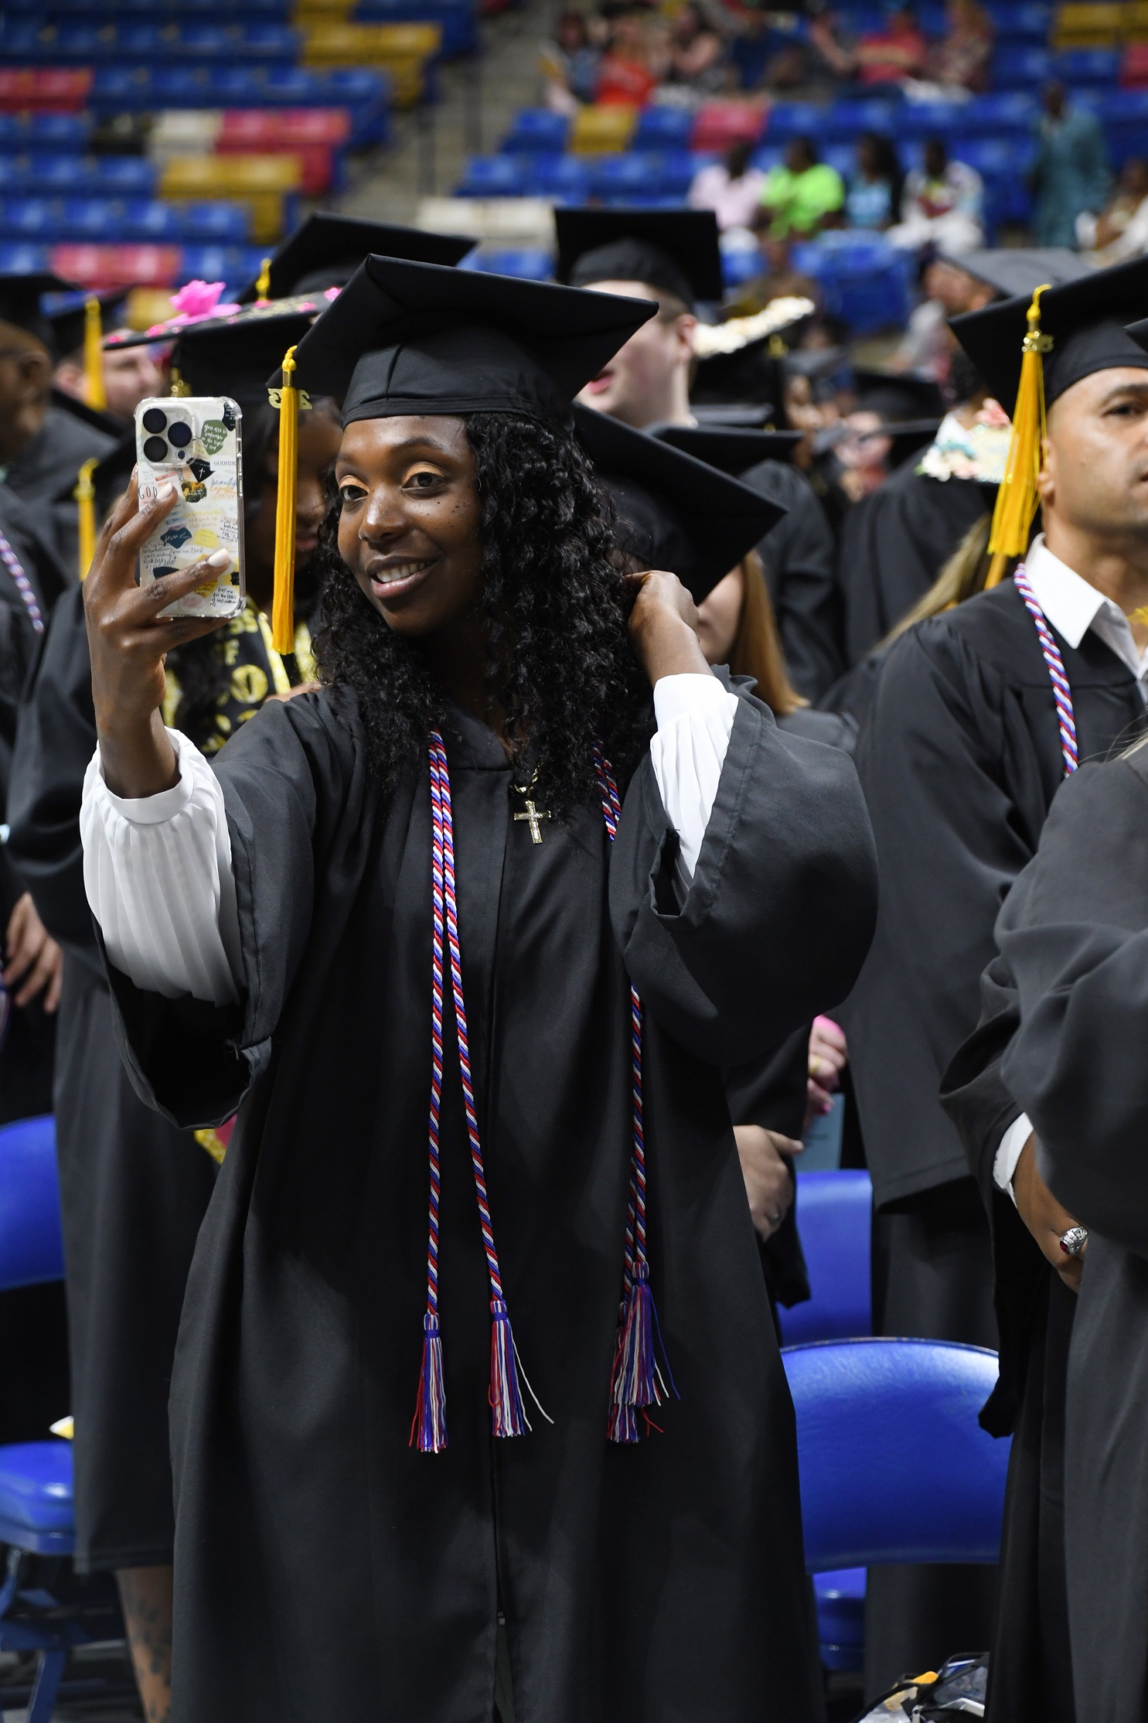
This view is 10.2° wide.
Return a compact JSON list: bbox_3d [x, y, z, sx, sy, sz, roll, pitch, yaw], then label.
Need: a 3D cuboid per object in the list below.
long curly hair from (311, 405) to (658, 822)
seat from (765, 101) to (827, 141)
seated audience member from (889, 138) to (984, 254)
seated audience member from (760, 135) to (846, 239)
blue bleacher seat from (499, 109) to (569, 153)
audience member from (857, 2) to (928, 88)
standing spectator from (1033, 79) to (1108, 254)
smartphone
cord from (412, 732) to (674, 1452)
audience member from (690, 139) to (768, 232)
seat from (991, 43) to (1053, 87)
[{"bbox_3d":[-0.070,-0.206,4.950,0.250,0.335,0.250,2,6,25],"label":"long curly hair"},{"bbox_3d":[1.548,-4.960,45.334,0.480,0.740,0.480,2,6,22],"label":"seat"},{"bbox_3d":[2.449,-4.282,44.059,0.520,1.270,0.750,2,6,22],"label":"seated audience member"},{"bbox_3d":[1.450,-4.012,41.217,0.550,1.200,0.750,2,5,18],"label":"seated audience member"},{"bbox_3d":[-0.275,-4.762,44.031,0.480,0.700,0.500,2,5,23],"label":"blue bleacher seat"},{"bbox_3d":[2.145,-5.176,43.662,0.520,1.220,0.750,2,5,20],"label":"audience member"},{"bbox_3d":[3.106,-4.019,40.457,0.540,1.720,0.360,2,6,25],"label":"standing spectator"},{"bbox_3d":[-0.265,-0.244,4.460,0.076,0.152,0.013,0,6,18],"label":"smartphone"},{"bbox_3d":[-0.027,0.150,4.970,0.205,0.606,0.180,0,5,3],"label":"cord"},{"bbox_3d":[1.041,-4.349,44.659,0.520,1.270,0.750,2,6,22],"label":"audience member"},{"bbox_3d":[3.013,-5.137,43.444,0.480,0.700,0.500,2,5,23],"label":"seat"}]

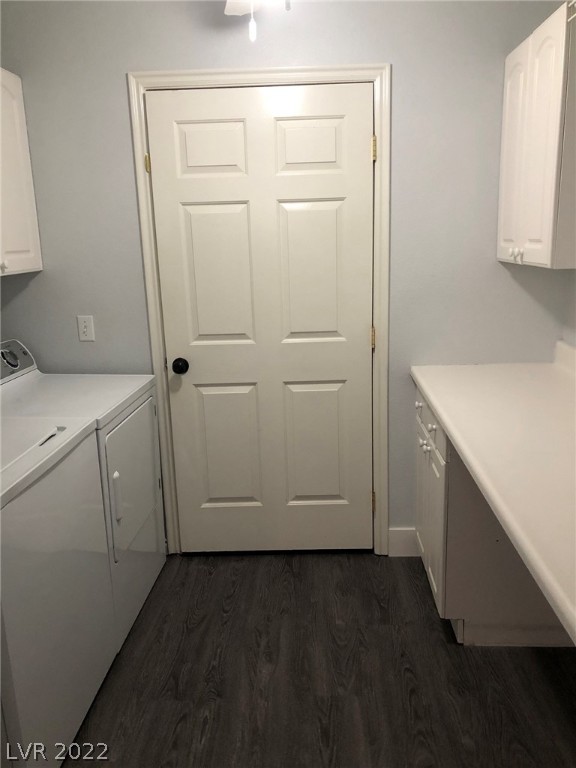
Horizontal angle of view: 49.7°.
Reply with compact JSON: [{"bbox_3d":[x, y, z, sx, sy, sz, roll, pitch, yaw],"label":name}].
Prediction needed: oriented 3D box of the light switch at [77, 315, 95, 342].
[{"bbox_3d":[-0.886,-0.242,2.733,0.071,0.116,0.010,-1,14,3],"label":"light switch"}]

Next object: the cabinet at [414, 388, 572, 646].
[{"bbox_3d":[0.864,0.457,2.486,0.612,0.875,0.648,-1,14,3],"label":"cabinet"}]

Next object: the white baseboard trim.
[{"bbox_3d":[0.551,0.739,2.905,0.152,0.149,0.018,-1,14,3],"label":"white baseboard trim"}]

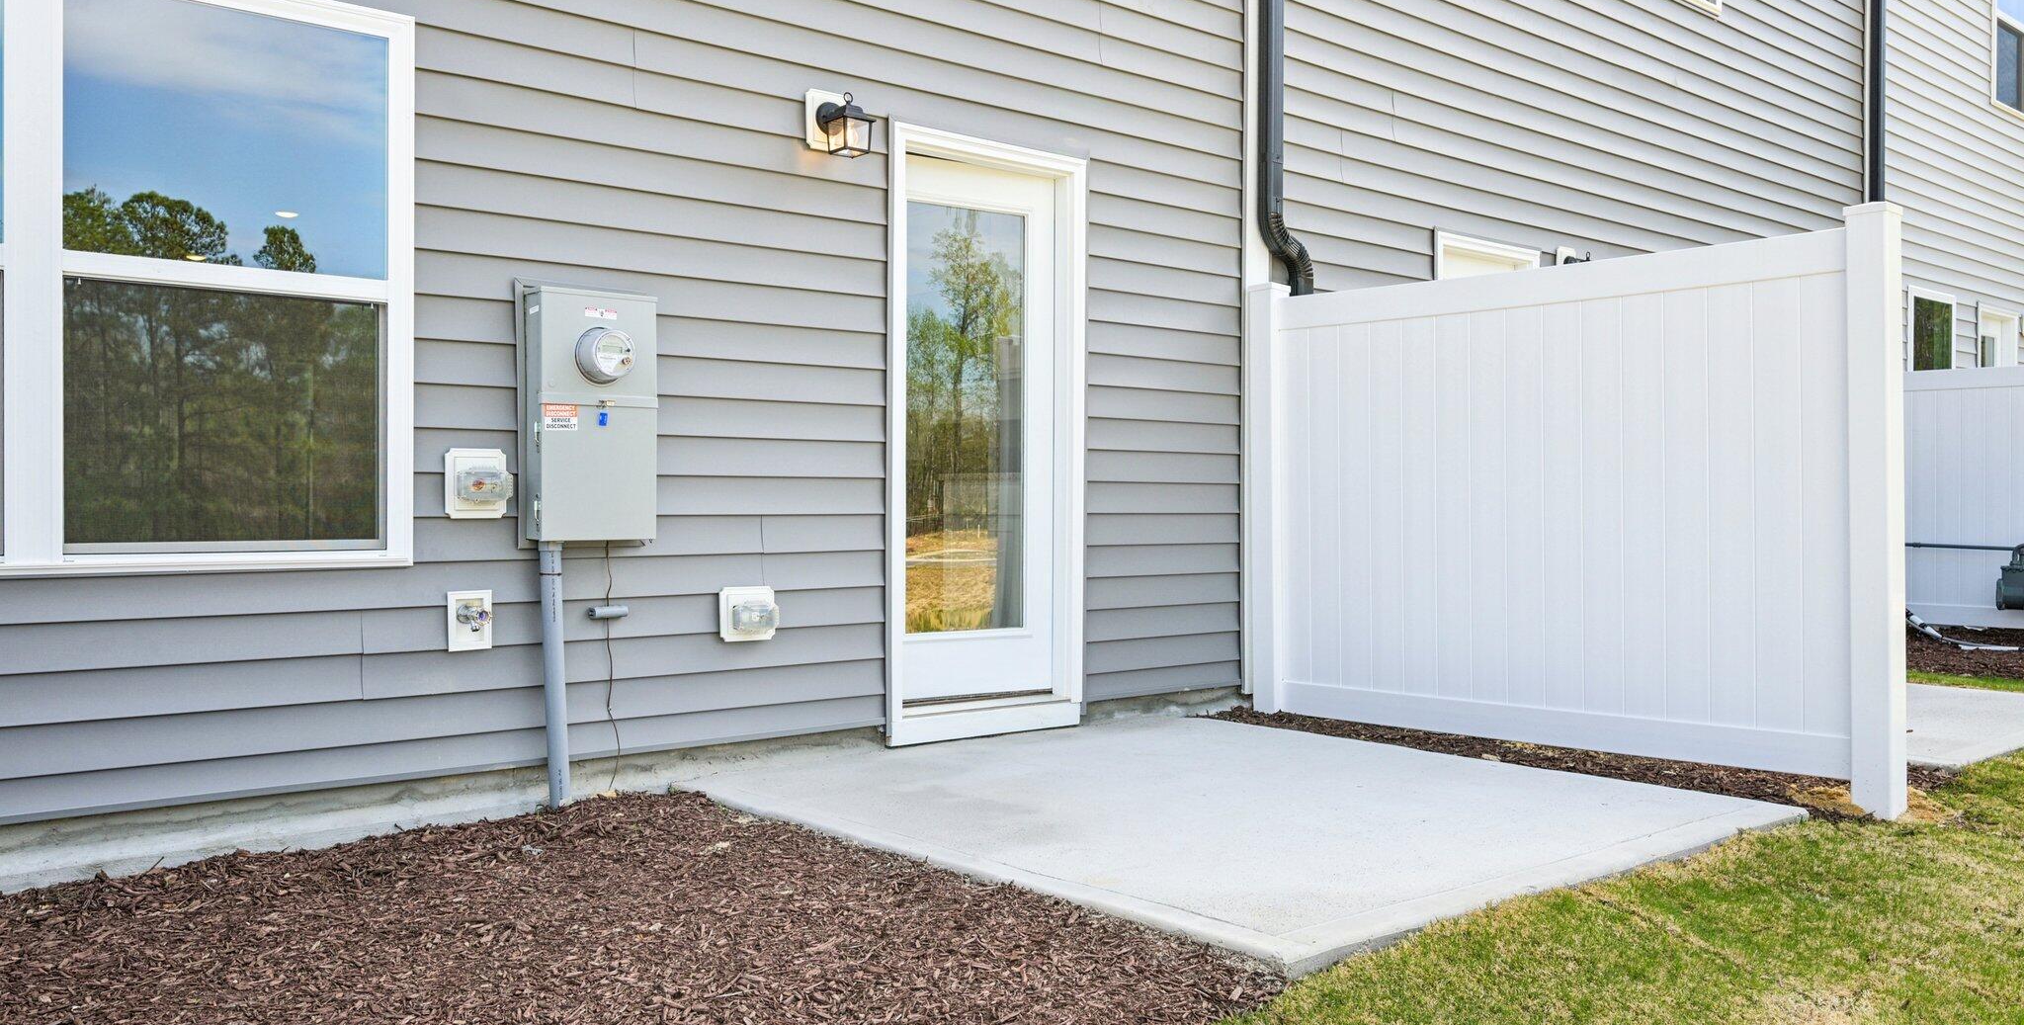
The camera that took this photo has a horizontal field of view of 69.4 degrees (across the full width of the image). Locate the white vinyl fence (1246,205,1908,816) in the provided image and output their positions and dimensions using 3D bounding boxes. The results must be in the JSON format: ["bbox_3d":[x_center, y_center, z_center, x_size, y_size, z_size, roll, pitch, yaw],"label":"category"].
[{"bbox_3d":[1.999,-0.020,5.663,0.135,1.960,2.540,0,0,-44],"label":"white vinyl fence"}]

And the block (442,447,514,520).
[{"bbox_3d":[-1.556,-0.085,4.302,0.180,0.206,0.110,0,0,-39],"label":"block"}]

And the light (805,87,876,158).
[{"bbox_3d":[-0.574,-1.346,5.030,0.180,0.230,0.195,0,0,-39],"label":"light"}]

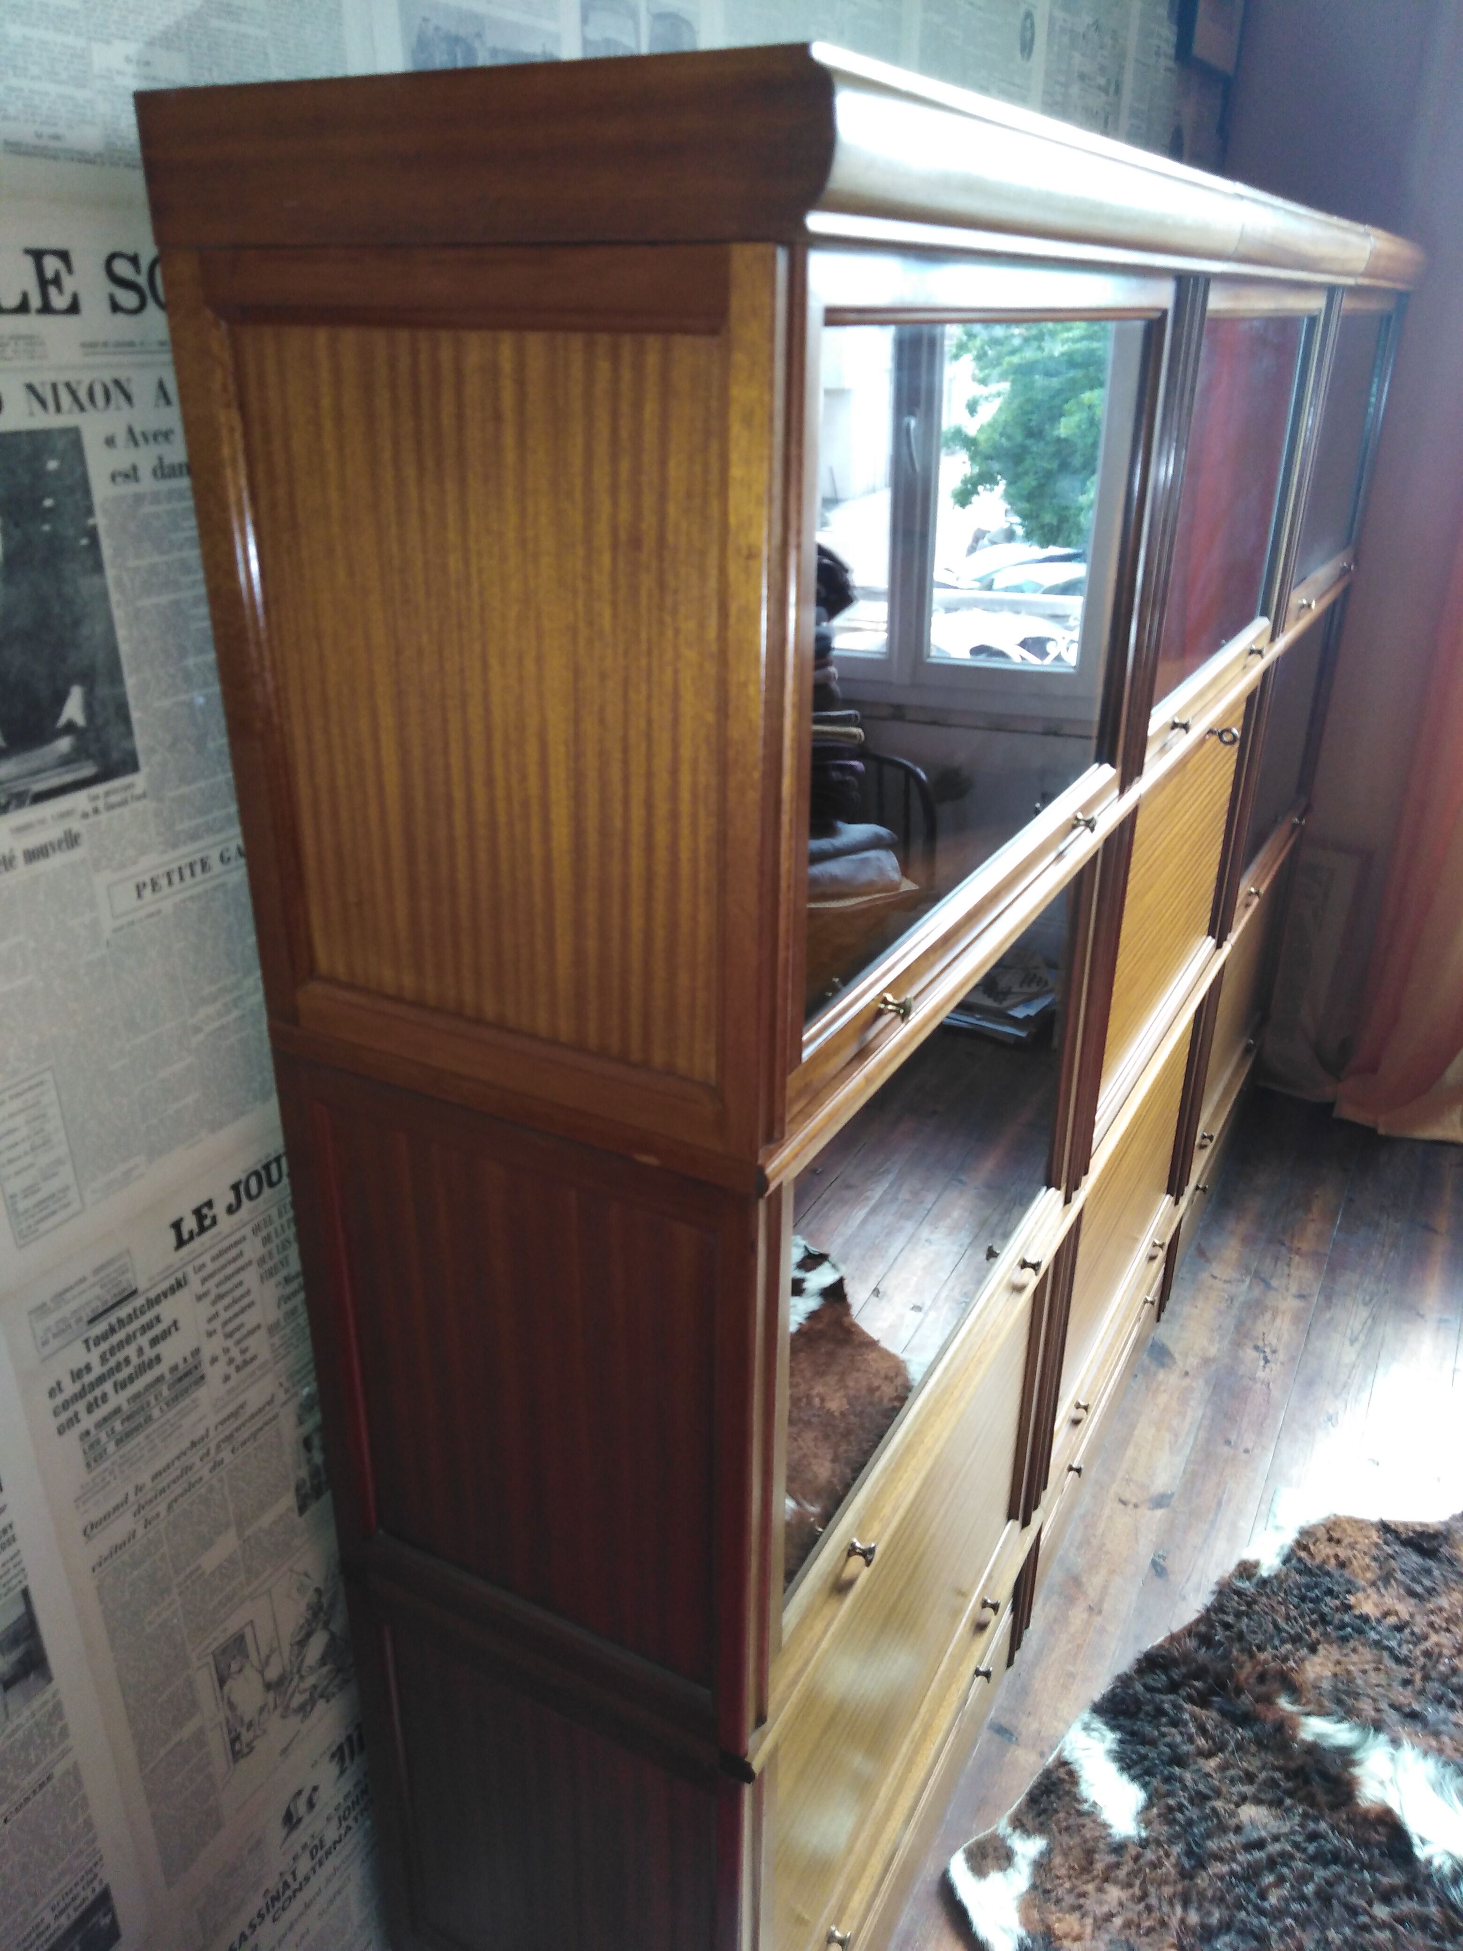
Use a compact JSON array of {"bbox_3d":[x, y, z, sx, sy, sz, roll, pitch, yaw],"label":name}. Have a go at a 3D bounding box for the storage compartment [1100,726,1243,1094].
[{"bbox_3d":[0.446,-0.164,1.896,0.328,0.436,0.736,14,29,26],"label":"storage compartment"}]

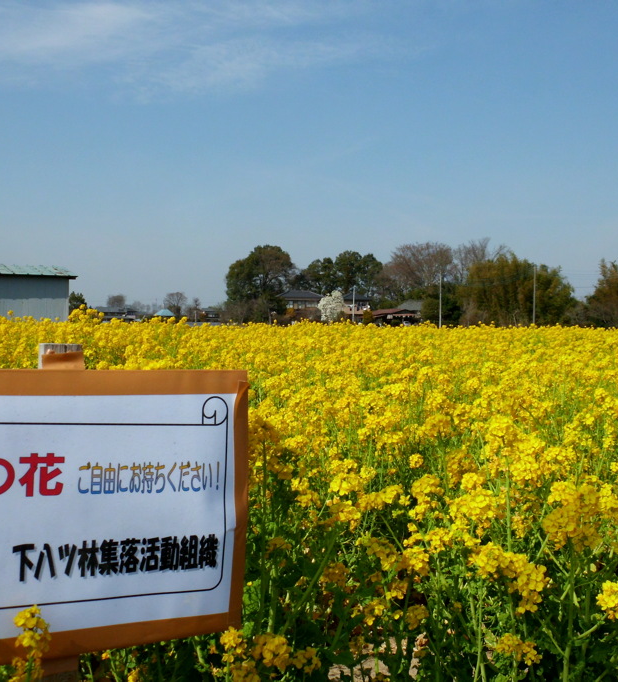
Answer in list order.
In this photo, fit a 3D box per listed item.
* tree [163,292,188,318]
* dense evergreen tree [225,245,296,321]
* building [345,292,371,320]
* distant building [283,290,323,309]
[{"bbox_3d":[-31.080,-7.960,185.100,5.700,6.630,5.600,1,2,0],"label":"tree"},{"bbox_3d":[-10.000,-11.630,162.240,14.000,16.030,13.500,1,2,0],"label":"dense evergreen tree"},{"bbox_3d":[9.870,-6.990,170.100,7.200,6.950,7.500,1,2,0],"label":"building"},{"bbox_3d":[-1.900,-7.340,172.110,10.300,7.140,8.500,1,2,0],"label":"distant building"}]

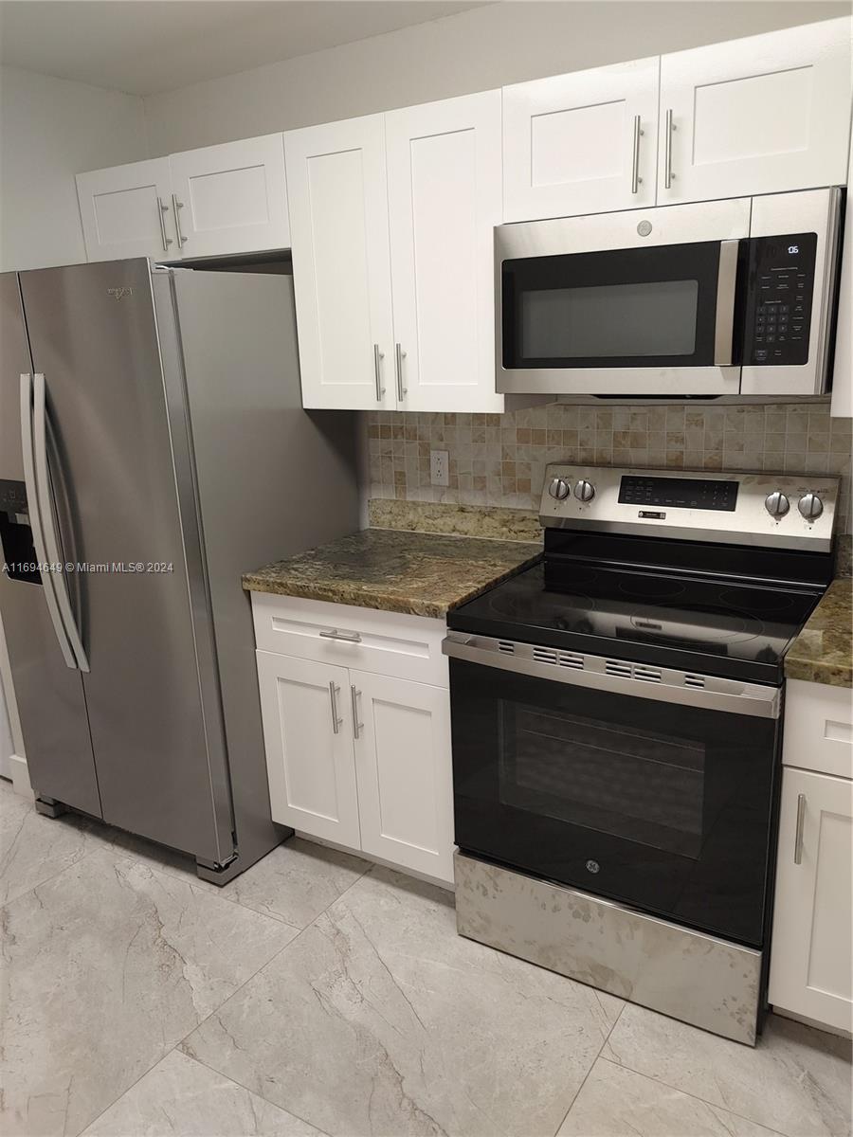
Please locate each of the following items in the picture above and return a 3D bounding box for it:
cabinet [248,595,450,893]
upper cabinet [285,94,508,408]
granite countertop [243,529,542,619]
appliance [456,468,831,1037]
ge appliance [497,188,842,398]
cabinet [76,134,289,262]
[{"bbox_3d":[-0.039,0.396,2.634,0.684,0.810,0.613,7,18,31],"label":"cabinet"},{"bbox_3d":[-0.009,-0.844,2.420,0.679,0.755,0.328,7,18,31],"label":"upper cabinet"},{"bbox_3d":[-0.057,-0.005,2.501,0.678,0.038,0.653,7,18,31],"label":"granite countertop"},{"bbox_3d":[0.545,0.382,2.182,0.759,1.192,0.680,7,18,31],"label":"appliance"},{"bbox_3d":[0.587,-0.633,2.054,0.752,0.402,0.391,7,18,31],"label":"ge appliance"},{"bbox_3d":[-0.686,-1.151,2.771,0.901,0.300,0.328,7,18,31],"label":"cabinet"}]

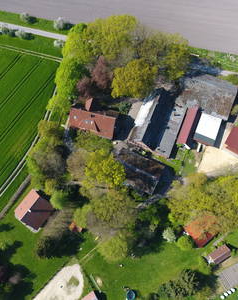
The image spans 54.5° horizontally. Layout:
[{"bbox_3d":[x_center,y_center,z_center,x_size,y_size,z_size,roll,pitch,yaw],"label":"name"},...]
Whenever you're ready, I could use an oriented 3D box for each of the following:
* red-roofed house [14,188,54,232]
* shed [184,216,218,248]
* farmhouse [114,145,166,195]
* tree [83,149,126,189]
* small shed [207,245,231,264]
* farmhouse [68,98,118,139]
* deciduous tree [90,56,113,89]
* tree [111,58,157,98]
[{"bbox_3d":[-37.648,26.487,102.615,13.300,8.070,11.780,36,78,9],"label":"red-roofed house"},{"bbox_3d":[35.910,33.220,99.500,13.290,6.200,10.280,-37,76,-11],"label":"shed"},{"bbox_3d":[8.761,9.356,107.487,21.250,7.740,14.700,26,76,7],"label":"farmhouse"},{"bbox_3d":[-6.442,8.480,104.223,18.200,14.500,17.800,0,75,0],"label":"tree"},{"bbox_3d":[43.713,45.172,99.592,8.020,4.010,4.890,-31,77,-8],"label":"small shed"},{"bbox_3d":[-11.562,-15.937,112.824,21.670,10.840,15.500,15,75,4],"label":"farmhouse"},{"bbox_3d":[-8.098,-37.149,115.453,10.500,17.000,11.500,0,75,0],"label":"deciduous tree"},{"bbox_3d":[7.621,-34.809,115.329,22.000,16.000,21.000,0,75,0],"label":"tree"}]

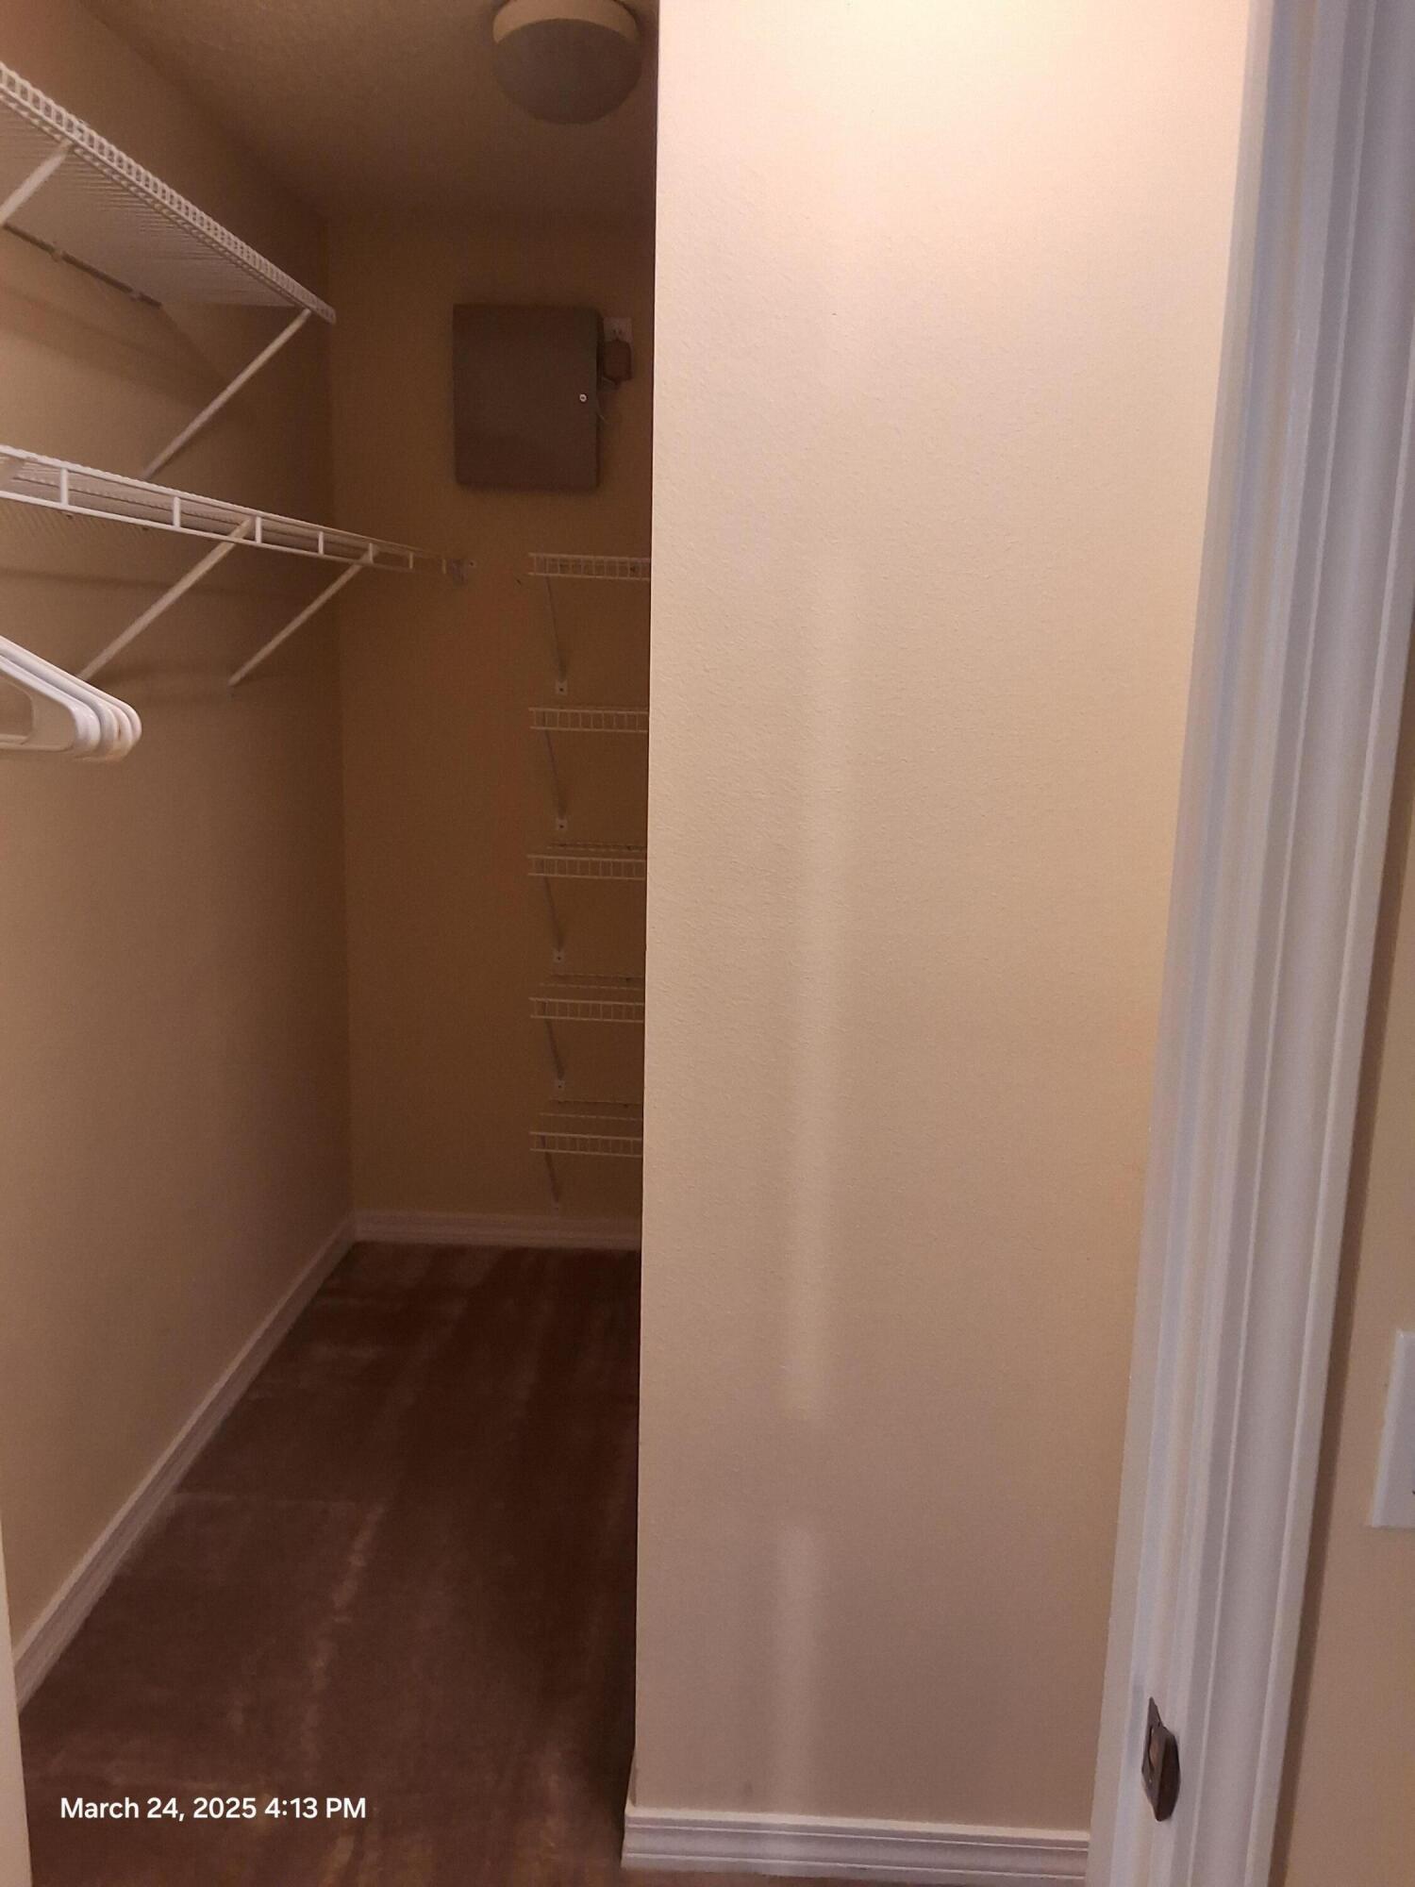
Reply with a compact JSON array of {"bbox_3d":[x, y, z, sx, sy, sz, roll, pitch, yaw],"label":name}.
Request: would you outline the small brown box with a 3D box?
[{"bbox_3d":[-0.405,-1.226,3.447,0.323,0.385,0.090,2,11,2],"label":"small brown box"}]

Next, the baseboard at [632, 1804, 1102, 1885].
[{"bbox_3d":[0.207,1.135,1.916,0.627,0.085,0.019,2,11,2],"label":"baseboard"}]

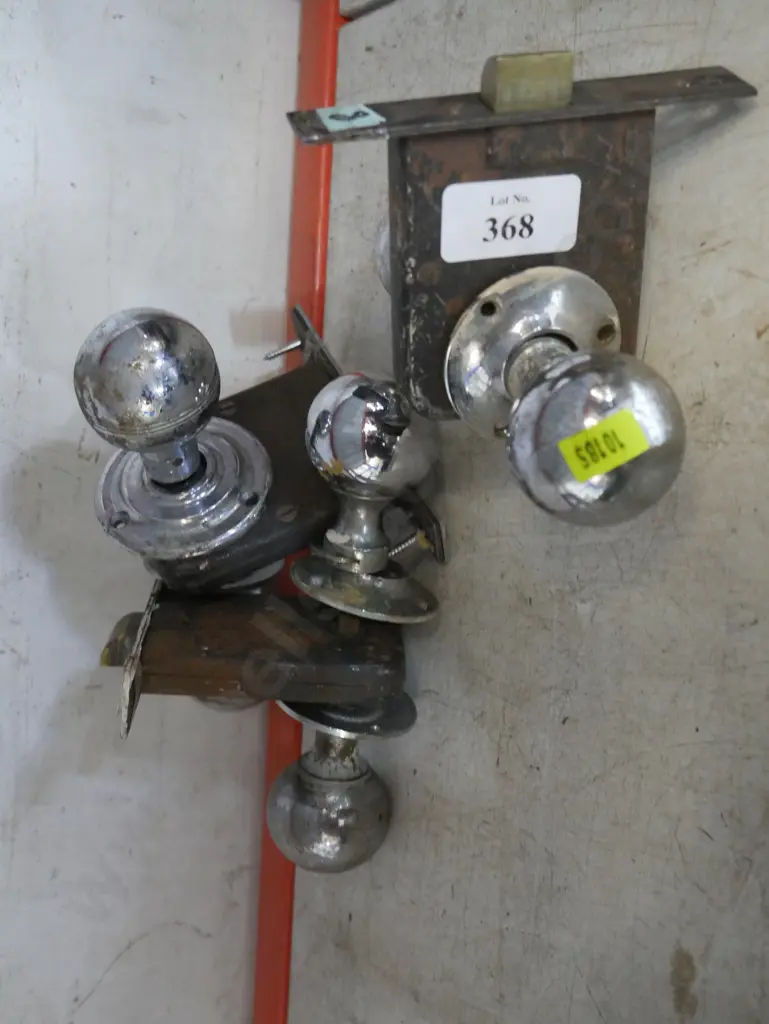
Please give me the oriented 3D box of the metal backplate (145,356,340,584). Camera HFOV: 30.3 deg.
[{"bbox_3d":[-0.056,-0.013,0.563,0.076,0.096,0.018,58,166,36],"label":"metal backplate"}]

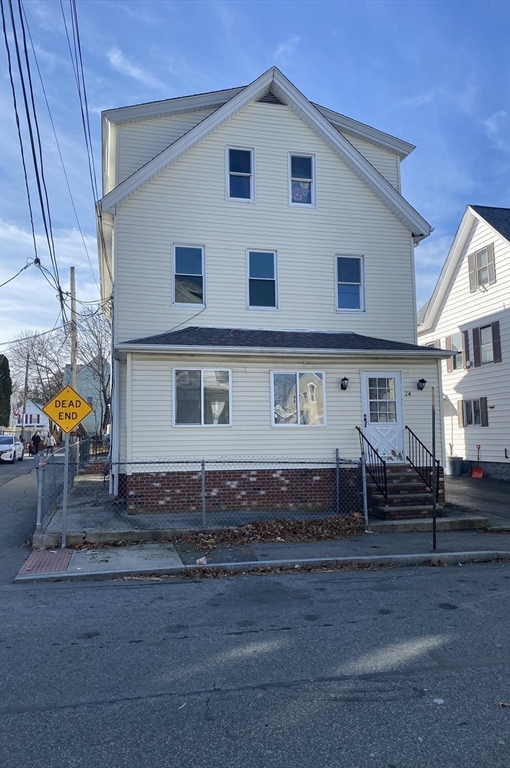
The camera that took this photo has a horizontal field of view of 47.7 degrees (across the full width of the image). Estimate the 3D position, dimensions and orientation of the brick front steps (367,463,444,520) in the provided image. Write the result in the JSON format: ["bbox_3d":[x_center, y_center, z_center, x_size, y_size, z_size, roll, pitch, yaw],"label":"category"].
[{"bbox_3d":[2.913,2.177,11.851,1.201,0.992,1.479,1,-5,-12],"label":"brick front steps"}]

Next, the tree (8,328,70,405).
[{"bbox_3d":[-18.724,0.390,50.000,5.600,10.393,5.600,1,-6,-21],"label":"tree"}]

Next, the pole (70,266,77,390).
[{"bbox_3d":[-9.067,-0.911,28.915,0.290,10.169,0.290,-2,-5,0],"label":"pole"}]

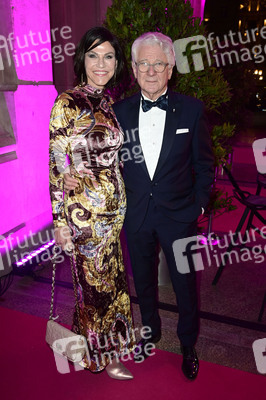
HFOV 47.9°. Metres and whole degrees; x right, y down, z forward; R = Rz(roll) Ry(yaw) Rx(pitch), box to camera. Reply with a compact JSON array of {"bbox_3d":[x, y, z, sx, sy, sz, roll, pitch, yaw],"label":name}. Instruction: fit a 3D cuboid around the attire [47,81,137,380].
[{"bbox_3d":[-0.177,0.192,1.553,0.450,1.474,0.330,-9,17,-32],"label":"attire"}]

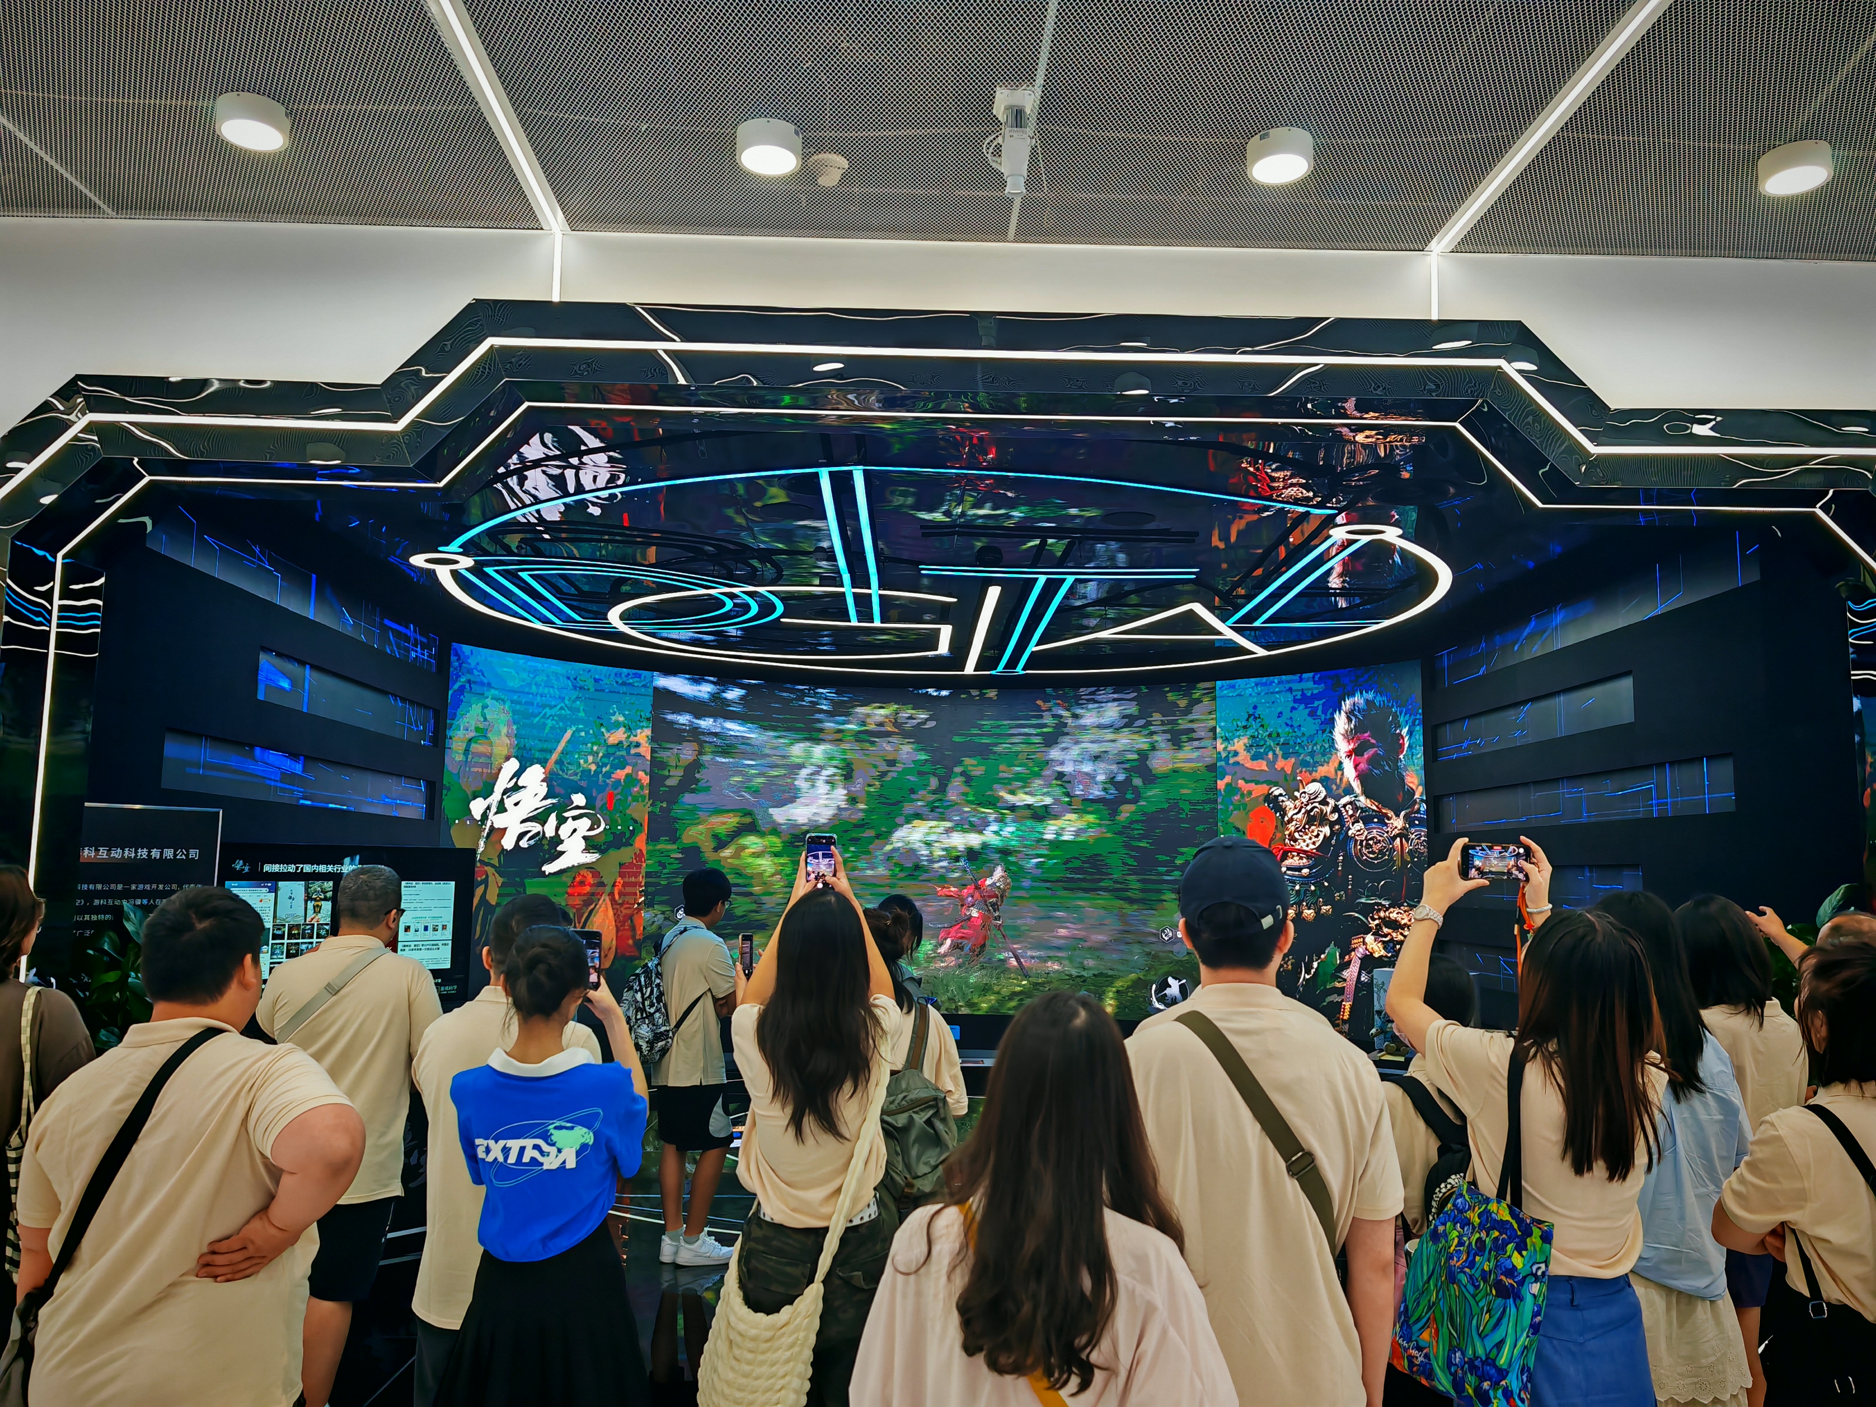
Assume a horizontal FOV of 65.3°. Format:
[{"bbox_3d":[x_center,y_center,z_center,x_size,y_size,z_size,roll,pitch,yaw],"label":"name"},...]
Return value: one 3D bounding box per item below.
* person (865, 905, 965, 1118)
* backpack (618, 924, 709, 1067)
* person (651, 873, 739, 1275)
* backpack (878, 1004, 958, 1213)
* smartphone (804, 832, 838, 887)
[{"bbox_3d":[-0.158,1.382,4.175,0.480,1.600,0.360,3,-7,-25],"label":"person"},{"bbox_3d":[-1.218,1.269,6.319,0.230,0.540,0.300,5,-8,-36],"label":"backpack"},{"bbox_3d":[-1.079,1.577,6.416,0.370,1.710,0.460,5,-8,-36],"label":"person"},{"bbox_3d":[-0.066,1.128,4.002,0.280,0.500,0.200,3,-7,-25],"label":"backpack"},{"bbox_3d":[-0.277,0.386,3.500,0.074,0.153,0.011,0,10,-2],"label":"smartphone"}]

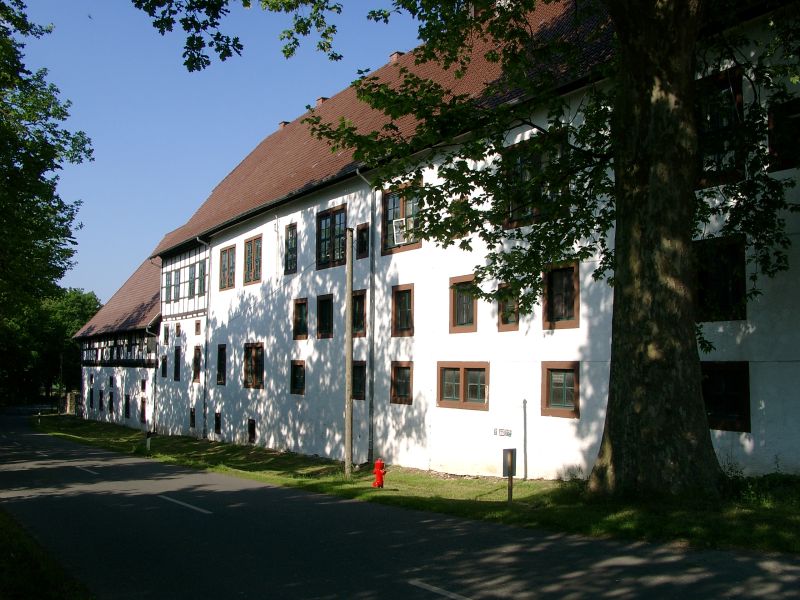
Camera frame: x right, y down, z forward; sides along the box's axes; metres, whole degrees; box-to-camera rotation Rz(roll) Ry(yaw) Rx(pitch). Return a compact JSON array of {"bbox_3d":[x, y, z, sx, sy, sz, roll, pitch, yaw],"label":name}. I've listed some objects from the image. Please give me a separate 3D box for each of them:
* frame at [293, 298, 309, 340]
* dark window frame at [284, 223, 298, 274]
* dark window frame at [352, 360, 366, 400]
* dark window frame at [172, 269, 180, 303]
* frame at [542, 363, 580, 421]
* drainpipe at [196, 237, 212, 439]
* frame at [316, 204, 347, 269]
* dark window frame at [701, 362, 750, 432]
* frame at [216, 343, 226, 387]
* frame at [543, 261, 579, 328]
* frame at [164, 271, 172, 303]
[{"bbox_3d":[-3.683,0.746,29.813,0.160,1.556,1.175,4,-6,-34],"label":"frame"},{"bbox_3d":[-4.200,-1.997,30.864,0.160,2.013,1.066,4,-6,-34],"label":"dark window frame"},{"bbox_3d":[-1.585,3.084,30.021,0.220,1.465,1.386,3,-5,-33],"label":"dark window frame"},{"bbox_3d":[-11.812,-0.751,41.980,0.160,1.741,0.936,4,-6,-34],"label":"dark window frame"},{"bbox_3d":[3.544,1.960,17.230,0.160,1.212,1.167,3,-6,-33],"label":"frame"},{"bbox_3d":[-9.552,1.759,37.588,0.725,9.628,0.150,4,-6,-34],"label":"drainpipe"},{"bbox_3d":[-2.293,-2.089,26.577,0.160,2.004,2.099,3,-6,-33],"label":"frame"},{"bbox_3d":[6.953,2.081,16.980,0.220,1.500,1.431,3,-5,-33],"label":"dark window frame"},{"bbox_3d":[-9.461,3.484,42.093,0.220,2.175,1.241,3,-5,-33],"label":"frame"},{"bbox_3d":[3.888,-0.077,18.713,0.160,1.567,1.197,4,-6,-34],"label":"frame"},{"bbox_3d":[-12.597,-0.670,43.133,0.160,1.773,0.936,4,-6,-34],"label":"frame"}]

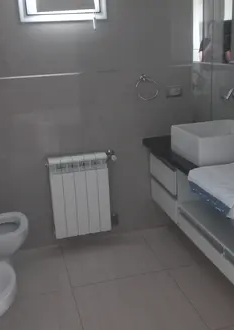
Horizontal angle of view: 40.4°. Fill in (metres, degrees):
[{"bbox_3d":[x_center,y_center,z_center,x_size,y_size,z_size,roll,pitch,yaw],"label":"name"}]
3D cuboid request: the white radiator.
[{"bbox_3d":[-0.258,0.204,2.224,0.389,0.588,0.087,-7,18,-13],"label":"white radiator"}]

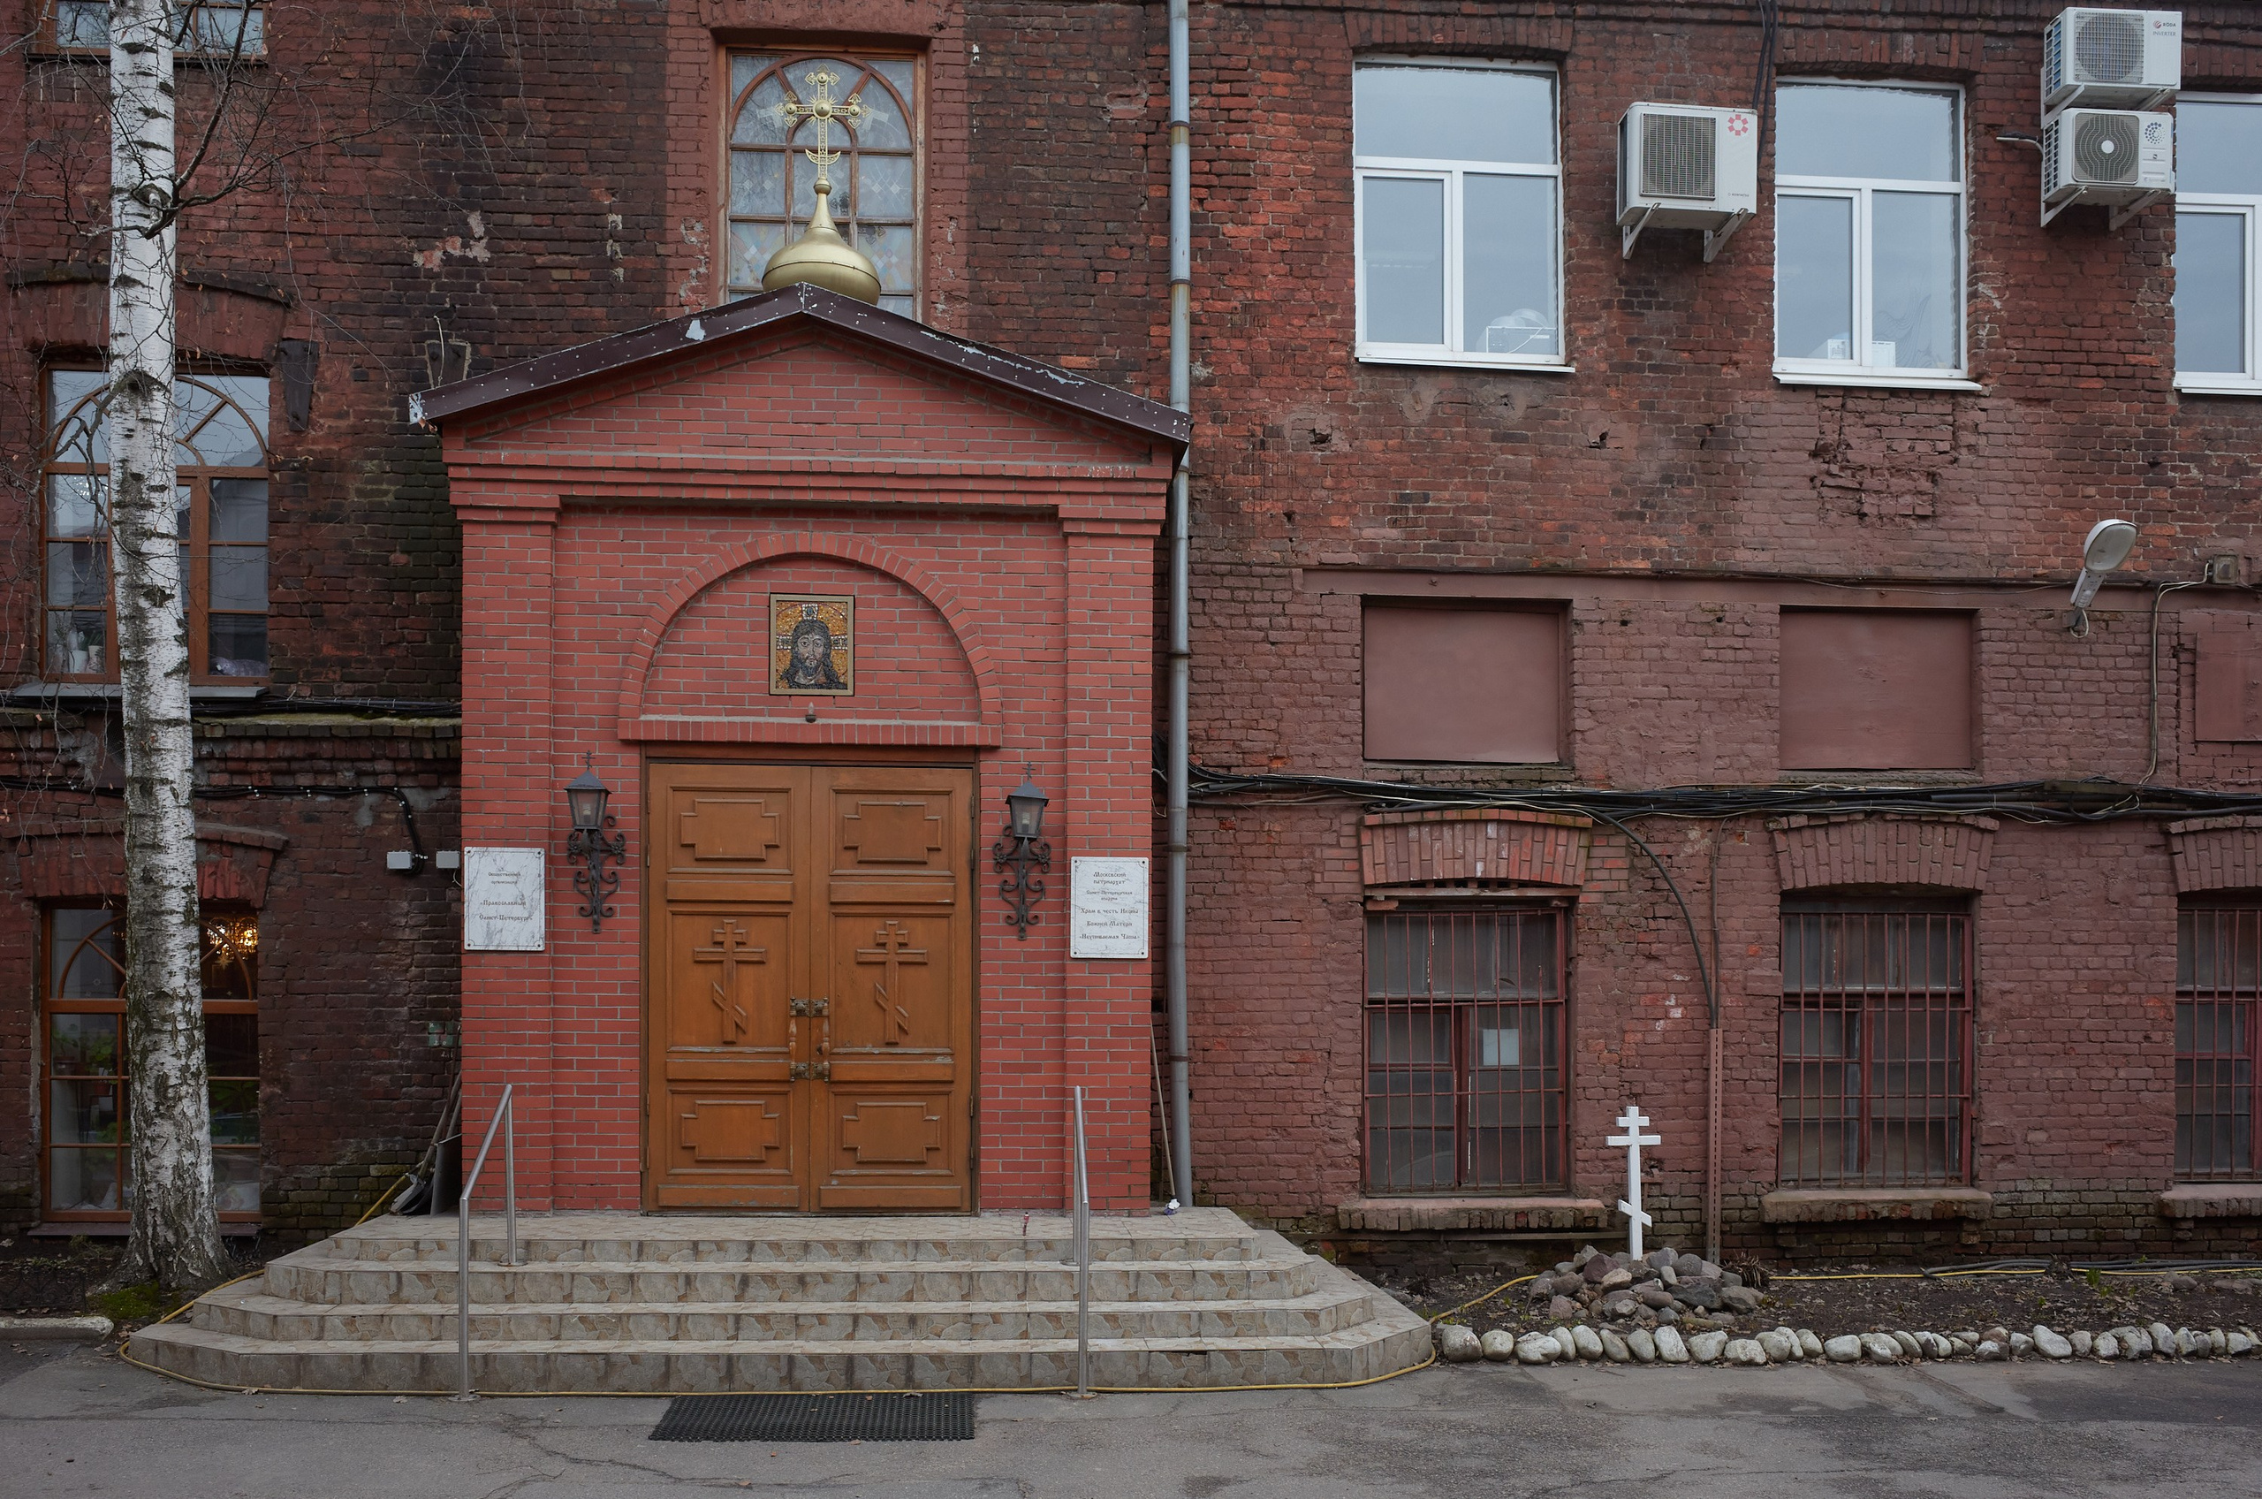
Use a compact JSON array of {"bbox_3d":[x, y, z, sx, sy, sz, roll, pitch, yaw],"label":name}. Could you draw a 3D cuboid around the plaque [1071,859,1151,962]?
[{"bbox_3d":[-0.125,0.962,10.636,0.470,0.610,0.030,1,-2,-4],"label":"plaque"}]

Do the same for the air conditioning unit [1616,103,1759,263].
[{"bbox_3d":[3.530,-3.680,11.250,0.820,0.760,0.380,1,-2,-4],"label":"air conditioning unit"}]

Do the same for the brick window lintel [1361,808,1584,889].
[{"bbox_3d":[2.247,0.650,11.419,1.500,0.530,0.200,1,-2,-4],"label":"brick window lintel"}]

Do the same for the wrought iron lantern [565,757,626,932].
[{"bbox_3d":[-3.116,0.539,10.230,0.340,1.040,0.350,0,-1,-4],"label":"wrought iron lantern"}]

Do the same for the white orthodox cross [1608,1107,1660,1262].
[{"bbox_3d":[3.009,2.585,10.500,0.325,0.930,0.060,0,-1,-4],"label":"white orthodox cross"}]

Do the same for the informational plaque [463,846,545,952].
[{"bbox_3d":[-3.654,0.877,10.250,0.455,0.605,0.030,0,-1,-4],"label":"informational plaque"}]

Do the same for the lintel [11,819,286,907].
[{"bbox_3d":[-6.029,0.695,10.785,1.610,0.530,0.200,1,-2,-4],"label":"lintel"}]

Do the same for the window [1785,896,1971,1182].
[{"bbox_3d":[5.097,2.017,12.030,1.360,1.970,0.120,0,-1,-4],"label":"window"}]

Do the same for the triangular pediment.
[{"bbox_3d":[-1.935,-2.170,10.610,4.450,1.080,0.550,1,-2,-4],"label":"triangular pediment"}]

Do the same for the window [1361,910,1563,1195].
[{"bbox_3d":[2.182,1.976,11.444,1.310,1.860,0.130,1,-2,-4],"label":"window"}]

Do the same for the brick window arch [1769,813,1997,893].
[{"bbox_3d":[5.121,0.704,11.960,1.620,0.530,0.160,0,-1,-4],"label":"brick window arch"}]

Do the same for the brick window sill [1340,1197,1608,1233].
[{"bbox_3d":[2.274,3.093,11.680,1.790,0.190,0.250,0,-1,-4],"label":"brick window sill"}]

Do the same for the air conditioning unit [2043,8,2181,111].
[{"bbox_3d":[6.608,-4.663,11.800,0.800,0.530,0.290,0,-1,-4],"label":"air conditioning unit"}]

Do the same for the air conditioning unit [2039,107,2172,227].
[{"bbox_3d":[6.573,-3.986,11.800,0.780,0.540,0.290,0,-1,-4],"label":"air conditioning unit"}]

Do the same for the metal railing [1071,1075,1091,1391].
[{"bbox_3d":[-0.270,2.510,9.100,0.060,1.440,0.900,1,-2,-4],"label":"metal railing"}]

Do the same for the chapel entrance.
[{"bbox_3d":[-1.932,1.422,10.580,1.980,2.710,0.180,0,-1,-4],"label":"chapel entrance"}]

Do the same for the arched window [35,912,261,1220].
[{"bbox_3d":[-6.058,1.940,10.856,1.330,1.930,0.150,1,-2,-4],"label":"arched window"}]

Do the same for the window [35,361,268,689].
[{"bbox_3d":[-6.026,-1.388,10.858,1.350,1.950,0.150,1,-2,-4],"label":"window"}]

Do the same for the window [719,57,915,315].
[{"bbox_3d":[-1.961,-3.468,11.168,1.270,1.970,0.150,1,-2,-4],"label":"window"}]

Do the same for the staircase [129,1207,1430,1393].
[{"bbox_3d":[-1.720,3.010,9.880,6.650,0.580,2.300,1,-2,-4],"label":"staircase"}]

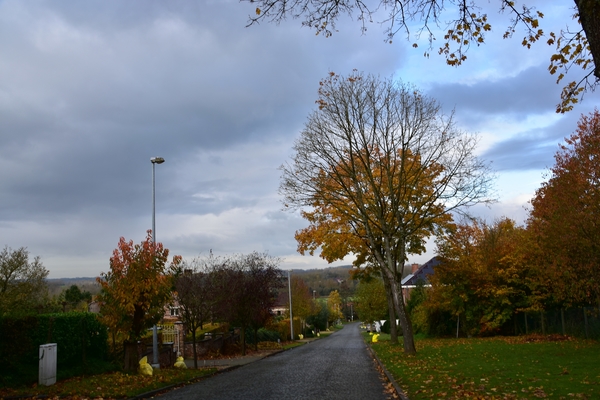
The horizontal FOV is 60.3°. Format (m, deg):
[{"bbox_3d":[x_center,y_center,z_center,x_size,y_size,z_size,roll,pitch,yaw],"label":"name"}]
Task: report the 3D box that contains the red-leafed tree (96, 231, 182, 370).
[{"bbox_3d":[-6.338,3.914,20.400,3.396,5.438,3.396,-3,-8,5],"label":"red-leafed tree"}]

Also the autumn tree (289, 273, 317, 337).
[{"bbox_3d":[0.642,15.144,73.659,3.992,8.961,4.192,-3,-8,5],"label":"autumn tree"}]

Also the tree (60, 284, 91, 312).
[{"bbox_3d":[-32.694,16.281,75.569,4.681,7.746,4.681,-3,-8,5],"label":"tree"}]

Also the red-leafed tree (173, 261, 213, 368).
[{"bbox_3d":[-4.332,4.613,20.916,1.660,4.304,1.826,-3,-8,5],"label":"red-leafed tree"}]

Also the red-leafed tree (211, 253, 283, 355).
[{"bbox_3d":[-3.043,5.877,29.381,4.000,5.710,4.000,-2,-8,-6],"label":"red-leafed tree"}]

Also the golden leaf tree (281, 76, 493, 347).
[{"bbox_3d":[4.167,0.320,24.603,10.192,13.640,9.376,-3,-8,5],"label":"golden leaf tree"}]

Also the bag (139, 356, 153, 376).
[{"bbox_3d":[-5.397,5.824,18.046,0.489,0.624,0.489,-3,-8,5],"label":"bag"}]

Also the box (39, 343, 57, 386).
[{"bbox_3d":[-7.702,5.039,15.789,0.280,1.211,0.520,-3,-8,5],"label":"box"}]

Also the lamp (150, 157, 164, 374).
[{"bbox_3d":[-6.029,2.520,21.857,0.650,8.938,0.320,-3,-8,5],"label":"lamp"}]

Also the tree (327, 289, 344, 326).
[{"bbox_3d":[9.672,29.261,140.747,4.904,10.164,4.904,-3,-8,5],"label":"tree"}]

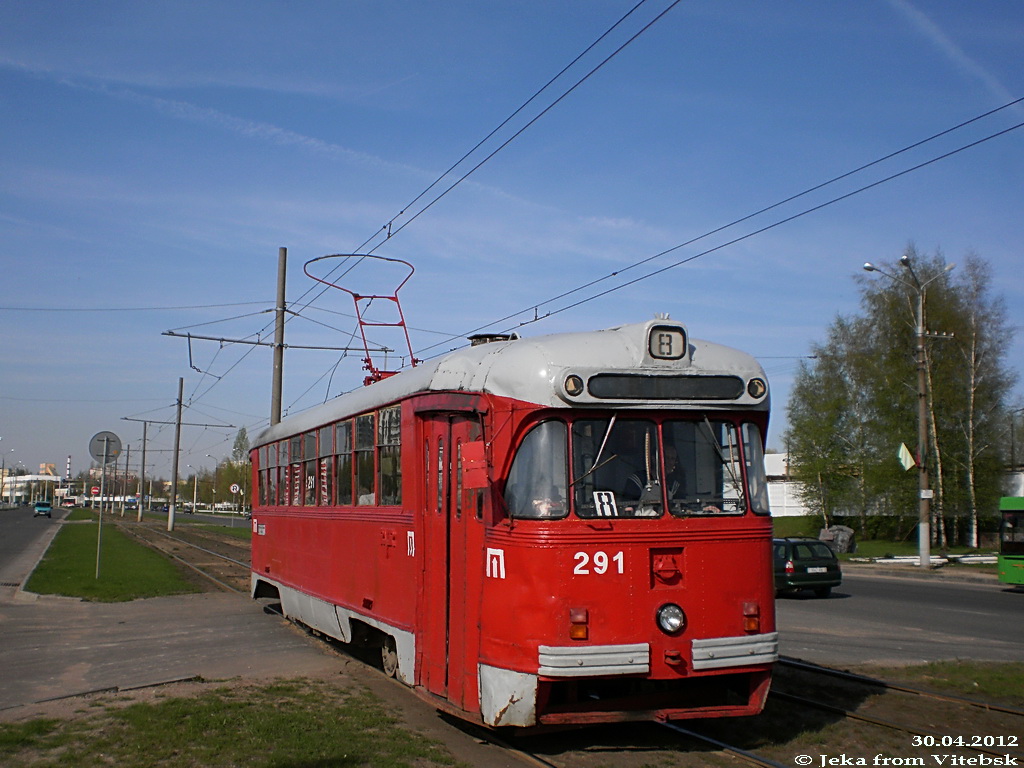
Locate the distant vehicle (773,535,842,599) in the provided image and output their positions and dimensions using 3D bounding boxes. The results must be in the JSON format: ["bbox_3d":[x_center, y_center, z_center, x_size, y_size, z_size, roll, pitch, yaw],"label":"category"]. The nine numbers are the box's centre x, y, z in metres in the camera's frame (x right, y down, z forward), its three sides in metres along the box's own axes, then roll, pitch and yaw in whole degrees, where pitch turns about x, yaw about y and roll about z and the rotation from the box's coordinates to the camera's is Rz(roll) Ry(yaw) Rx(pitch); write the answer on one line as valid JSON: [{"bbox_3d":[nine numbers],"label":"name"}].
[{"bbox_3d":[6.440,4.687,27.703,1.700,1.460,4.500,4,-7,-22],"label":"distant vehicle"}]

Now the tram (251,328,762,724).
[{"bbox_3d":[-1.370,1.898,14.261,2.600,3.260,13.800,4,-7,-22],"label":"tram"}]

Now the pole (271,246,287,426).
[{"bbox_3d":[-7.941,0.664,35.846,0.360,10.500,0.360,4,-7,-22],"label":"pole"}]

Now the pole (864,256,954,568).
[{"bbox_3d":[15.342,1.119,40.133,3.400,11.400,2.500,4,-7,-22],"label":"pole"}]

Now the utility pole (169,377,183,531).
[{"bbox_3d":[-22.897,4.841,72.695,0.380,10.400,0.380,4,-7,-22],"label":"utility pole"}]

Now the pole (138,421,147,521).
[{"bbox_3d":[-38.458,9.149,110.981,0.380,10.400,0.380,4,-7,-22],"label":"pole"}]

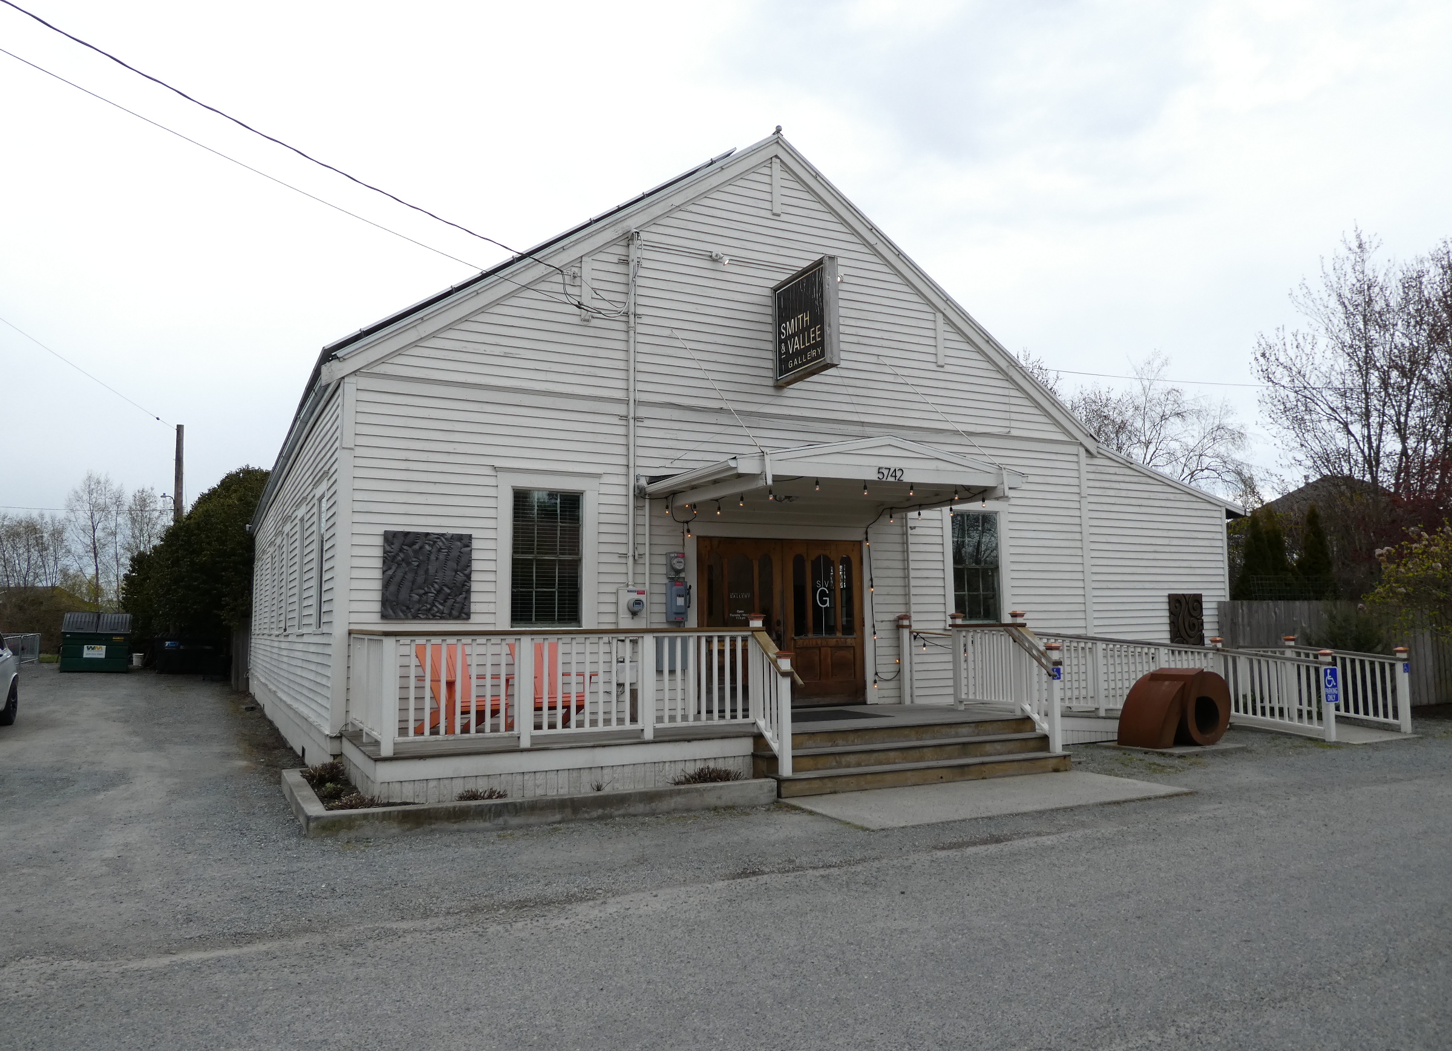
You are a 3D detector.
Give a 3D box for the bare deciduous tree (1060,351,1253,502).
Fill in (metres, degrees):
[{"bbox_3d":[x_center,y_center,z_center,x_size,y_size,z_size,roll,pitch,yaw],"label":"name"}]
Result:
[{"bbox_3d":[14.685,-0.576,33.466,5.900,10.664,5.900,2,-6,-27],"label":"bare deciduous tree"}]

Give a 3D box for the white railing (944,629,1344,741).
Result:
[{"bbox_3d":[5.580,2.076,13.133,5.446,1.647,1.518,2,-6,-27],"label":"white railing"}]

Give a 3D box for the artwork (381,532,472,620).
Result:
[{"bbox_3d":[-3.180,0.536,10.763,0.928,0.917,0.060,2,-6,-27],"label":"artwork"}]

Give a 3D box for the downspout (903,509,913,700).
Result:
[{"bbox_3d":[2.506,1.100,13.674,0.075,2.605,0.080,2,-6,-27],"label":"downspout"}]

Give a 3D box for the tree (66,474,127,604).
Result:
[{"bbox_3d":[-37.515,2.360,59.439,3.200,11.199,3.200,2,-6,-27],"label":"tree"}]

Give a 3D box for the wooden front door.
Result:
[{"bbox_3d":[0.741,1.258,12.844,2.450,2.150,0.240,2,-6,-27],"label":"wooden front door"}]

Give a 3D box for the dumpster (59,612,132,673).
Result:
[{"bbox_3d":[-20.601,3.916,33.029,1.960,1.800,1.450,2,-6,-27],"label":"dumpster"}]

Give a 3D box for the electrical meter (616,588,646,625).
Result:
[{"bbox_3d":[-1.073,1.020,11.714,0.355,0.605,0.240,2,-6,-27],"label":"electrical meter"}]

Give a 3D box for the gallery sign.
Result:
[{"bbox_3d":[0.991,-2.508,12.581,0.190,1.335,1.190,2,-6,-27],"label":"gallery sign"}]

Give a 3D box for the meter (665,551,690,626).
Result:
[{"bbox_3d":[-0.563,0.736,12.040,0.270,0.827,0.190,2,-6,-27],"label":"meter"}]

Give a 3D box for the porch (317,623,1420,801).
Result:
[{"bbox_3d":[3.069,1.989,12.301,14.352,1.665,2.852,2,-6,-27],"label":"porch"}]

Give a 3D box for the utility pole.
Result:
[{"bbox_3d":[-19.981,0.787,36.545,0.270,9.082,0.270,2,-6,-27],"label":"utility pole"}]

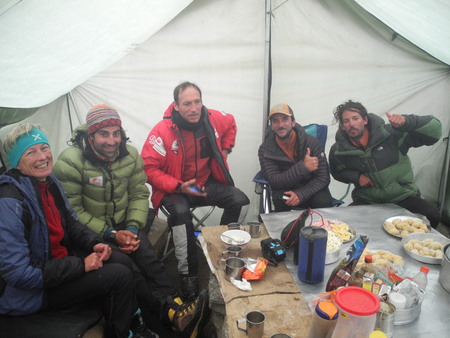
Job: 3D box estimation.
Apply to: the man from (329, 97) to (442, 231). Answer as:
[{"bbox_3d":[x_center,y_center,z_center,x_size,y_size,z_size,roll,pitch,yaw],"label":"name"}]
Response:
[{"bbox_3d":[1.020,0.084,2.462,0.700,1.060,0.680,3,17,10],"label":"man"}]

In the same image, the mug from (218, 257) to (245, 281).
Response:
[{"bbox_3d":[0.030,0.426,1.555,0.112,0.076,0.083,0,17,0],"label":"mug"}]

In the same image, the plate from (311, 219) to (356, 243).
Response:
[{"bbox_3d":[0.585,0.332,1.943,0.245,0.035,0.245,0,17,0],"label":"plate"}]

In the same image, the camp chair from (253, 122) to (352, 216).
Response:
[{"bbox_3d":[0.490,0.125,2.652,0.680,0.880,0.580,2,17,8],"label":"camp chair"}]

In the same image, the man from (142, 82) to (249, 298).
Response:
[{"bbox_3d":[-0.190,0.103,2.228,0.610,1.170,0.660,-6,18,-19],"label":"man"}]

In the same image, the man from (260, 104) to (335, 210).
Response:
[{"bbox_3d":[0.470,0.079,2.513,0.540,1.040,0.700,3,17,10],"label":"man"}]

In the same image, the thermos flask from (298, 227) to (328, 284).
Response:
[{"bbox_3d":[0.366,0.359,1.519,0.112,0.225,0.112,0,17,0],"label":"thermos flask"}]

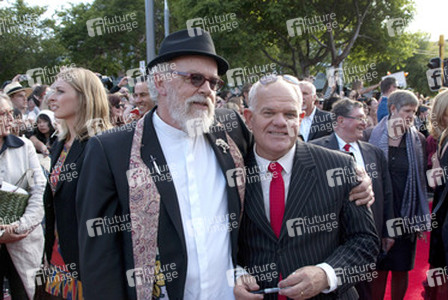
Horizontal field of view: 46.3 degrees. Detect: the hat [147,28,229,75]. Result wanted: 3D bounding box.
[{"bbox_3d":[-0.117,-0.321,1.680,0.250,0.130,0.290,6,-13,-44],"label":"hat"}]

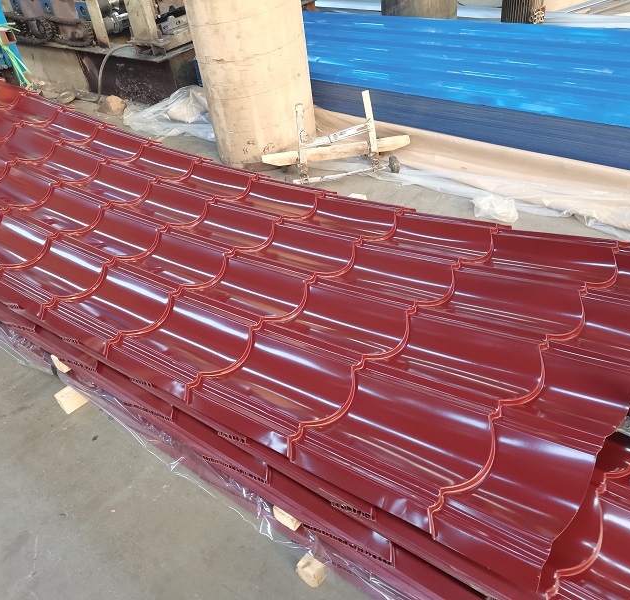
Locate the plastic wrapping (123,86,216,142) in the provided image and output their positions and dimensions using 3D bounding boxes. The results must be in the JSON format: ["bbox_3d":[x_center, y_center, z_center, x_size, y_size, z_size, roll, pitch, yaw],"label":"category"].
[{"bbox_3d":[-0.815,-1.204,3.735,0.880,0.170,0.550,22,47,34],"label":"plastic wrapping"}]

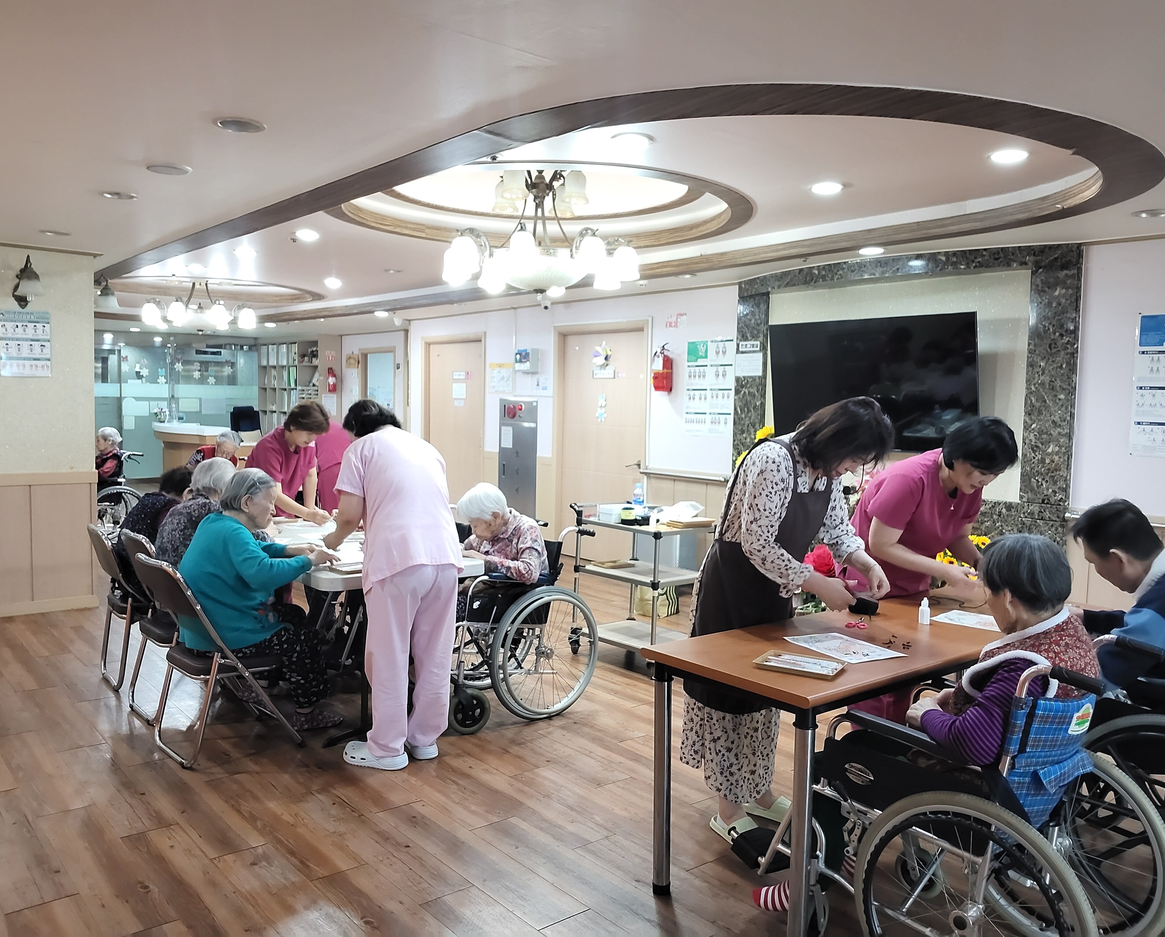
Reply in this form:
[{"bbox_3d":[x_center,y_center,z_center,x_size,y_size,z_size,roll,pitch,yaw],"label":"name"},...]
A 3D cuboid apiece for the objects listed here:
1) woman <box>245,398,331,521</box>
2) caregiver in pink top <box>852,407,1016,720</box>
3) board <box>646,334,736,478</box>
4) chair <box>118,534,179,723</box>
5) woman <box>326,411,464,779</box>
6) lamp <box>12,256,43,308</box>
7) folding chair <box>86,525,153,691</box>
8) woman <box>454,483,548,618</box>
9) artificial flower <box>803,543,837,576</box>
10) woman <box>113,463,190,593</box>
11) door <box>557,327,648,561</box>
[{"bbox_3d":[-1.744,0.308,5.596,0.500,1.440,0.620,-3,5,-45],"label":"woman"},{"bbox_3d":[1.411,0.491,3.803,0.680,1.440,0.520,4,5,38],"label":"caregiver in pink top"},{"bbox_3d":[0.852,-0.515,7.478,0.040,1.132,0.948,-2,5,-40],"label":"board"},{"bbox_3d":[-1.836,0.710,4.332,0.530,0.800,0.460,-2,5,-41],"label":"chair"},{"bbox_3d":[-0.813,0.443,3.852,0.680,1.440,0.520,4,5,34],"label":"woman"},{"bbox_3d":[-3.488,-1.168,5.878,0.180,0.350,0.250,-2,5,-43],"label":"lamp"},{"bbox_3d":[-2.196,0.671,4.835,0.510,0.790,0.460,-2,5,-41],"label":"folding chair"},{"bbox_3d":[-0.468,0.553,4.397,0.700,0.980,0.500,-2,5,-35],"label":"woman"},{"bbox_3d":[1.114,0.442,4.400,0.150,0.160,0.150,2,4,14],"label":"artificial flower"},{"bbox_3d":[-2.084,0.522,4.920,0.700,1.080,0.480,-2,5,-41],"label":"woman"},{"bbox_3d":[0.134,-0.223,8.603,0.120,2.170,1.240,-2,5,-40],"label":"door"}]

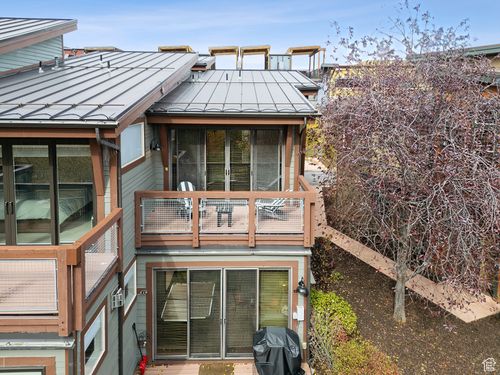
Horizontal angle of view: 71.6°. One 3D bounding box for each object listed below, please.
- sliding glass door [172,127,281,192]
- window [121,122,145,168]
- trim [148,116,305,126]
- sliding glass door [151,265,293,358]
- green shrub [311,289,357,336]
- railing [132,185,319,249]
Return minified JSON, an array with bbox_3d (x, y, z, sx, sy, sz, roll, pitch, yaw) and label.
[{"bbox_3d":[-0.660,-0.540,9.750,3.200,2.200,0.120,0,11,-2],"label":"sliding glass door"},{"bbox_3d":[-2.680,-1.000,8.050,0.100,0.880,1.500,0,11,-2],"label":"window"},{"bbox_3d":[-0.620,-1.750,9.150,4.120,0.240,0.160,0,11,-2],"label":"trim"},{"bbox_3d":[-0.682,3.150,8.600,3.350,2.270,0.120,0,8,-2],"label":"sliding glass door"},{"bbox_3d":[2.120,3.200,8.800,1.080,1.080,1.050,0,11,-2],"label":"green shrub"},{"bbox_3d":[-0.570,0.630,8.850,4.200,1.380,1.550,0,11,-2],"label":"railing"}]

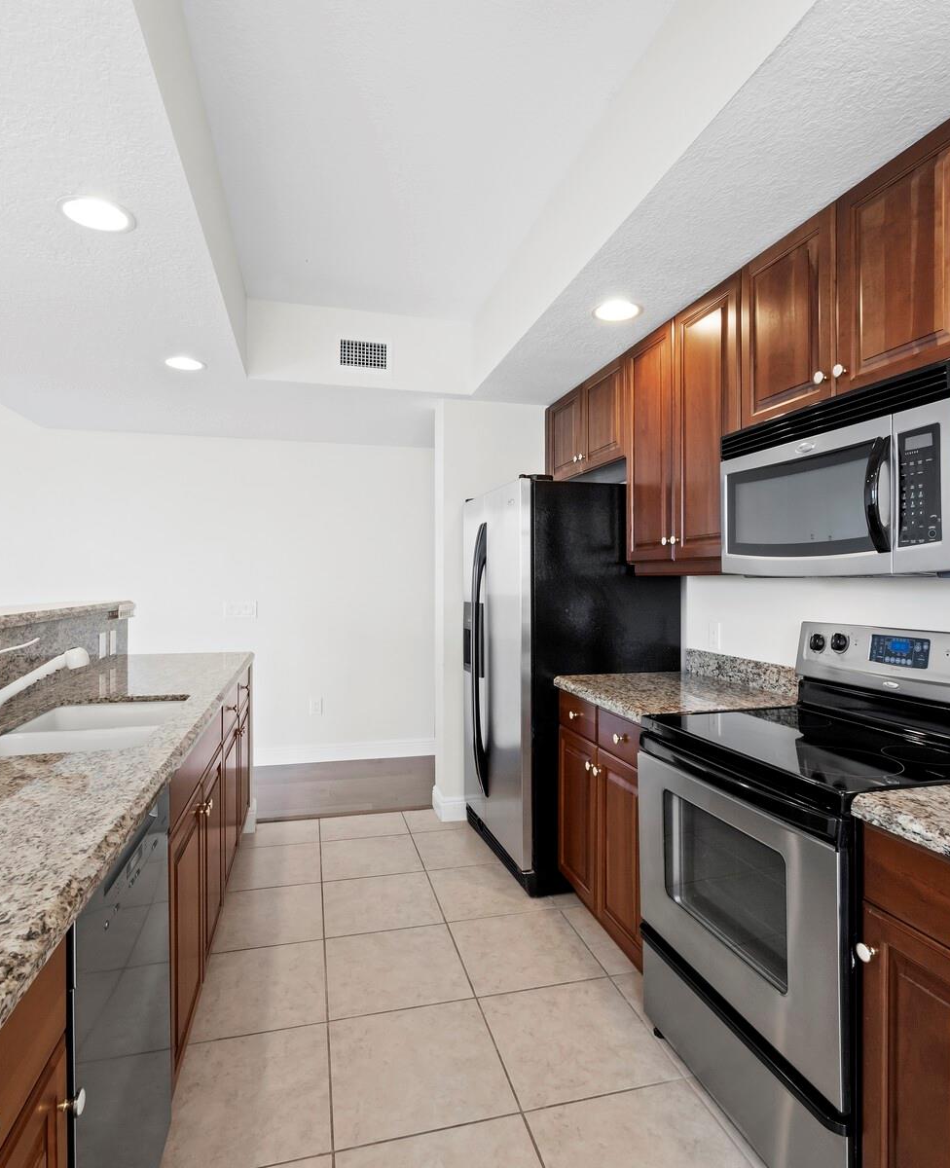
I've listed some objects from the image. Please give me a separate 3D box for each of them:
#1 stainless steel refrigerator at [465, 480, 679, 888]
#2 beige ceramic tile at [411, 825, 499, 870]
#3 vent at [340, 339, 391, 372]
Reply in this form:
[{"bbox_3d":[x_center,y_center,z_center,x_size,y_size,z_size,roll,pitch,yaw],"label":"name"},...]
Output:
[{"bbox_3d":[0.421,0.444,3.216,0.843,1.775,0.905,0,0,-17],"label":"stainless steel refrigerator"},{"bbox_3d":[-0.054,1.337,3.192,0.457,0.010,0.457,0,0,-14],"label":"beige ceramic tile"},{"bbox_3d":[-0.574,-1.188,3.251,0.265,0.155,0.020,0,0,-14],"label":"vent"}]

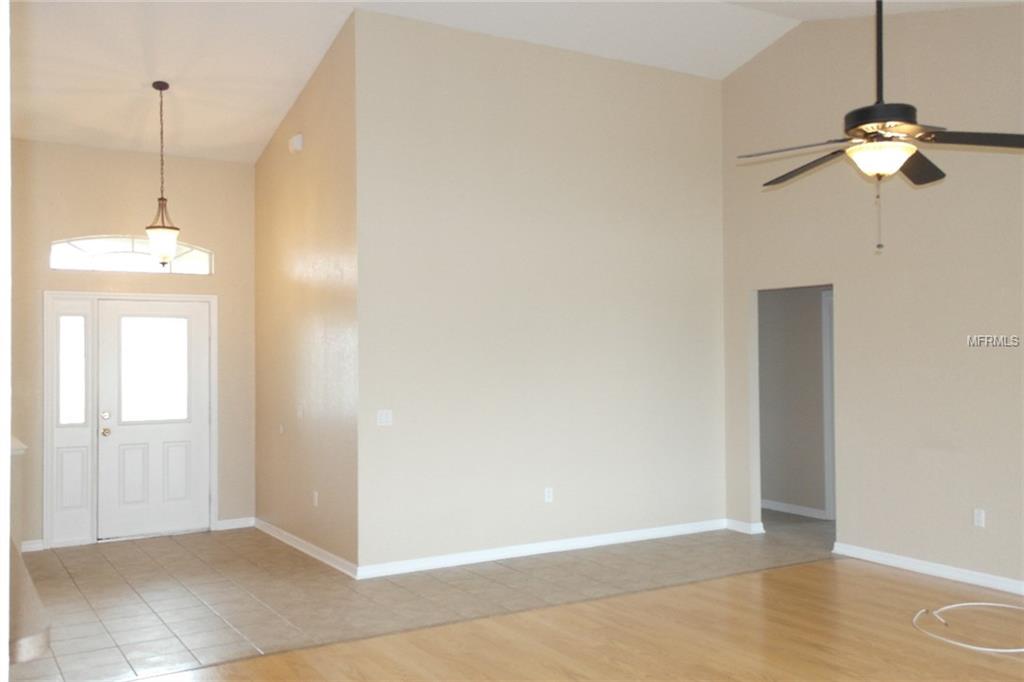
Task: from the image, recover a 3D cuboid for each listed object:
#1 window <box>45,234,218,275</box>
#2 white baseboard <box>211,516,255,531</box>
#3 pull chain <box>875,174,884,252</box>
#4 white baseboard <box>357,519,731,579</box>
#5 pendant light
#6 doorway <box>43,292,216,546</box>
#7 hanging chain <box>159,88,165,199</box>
[{"bbox_3d":[-3.299,-0.755,7.468,1.311,0.318,0.100,0,-1,-28],"label":"window"},{"bbox_3d":[-2.514,1.681,7.780,0.335,0.090,0.018,0,-1,-28],"label":"white baseboard"},{"bbox_3d":[1.544,-0.533,3.580,0.030,0.315,0.030,0,-1,-28],"label":"pull chain"},{"bbox_3d":[0.421,1.648,6.867,3.443,0.090,0.018,0,-1,-28],"label":"white baseboard"},{"bbox_3d":[-2.708,-1.296,6.612,0.262,1.430,0.262,0,-1,-28],"label":"pendant light"},{"bbox_3d":[-3.294,0.662,7.434,1.376,2.130,0.130,0,-1,-28],"label":"doorway"},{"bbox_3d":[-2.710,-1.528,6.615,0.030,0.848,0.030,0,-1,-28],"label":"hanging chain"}]

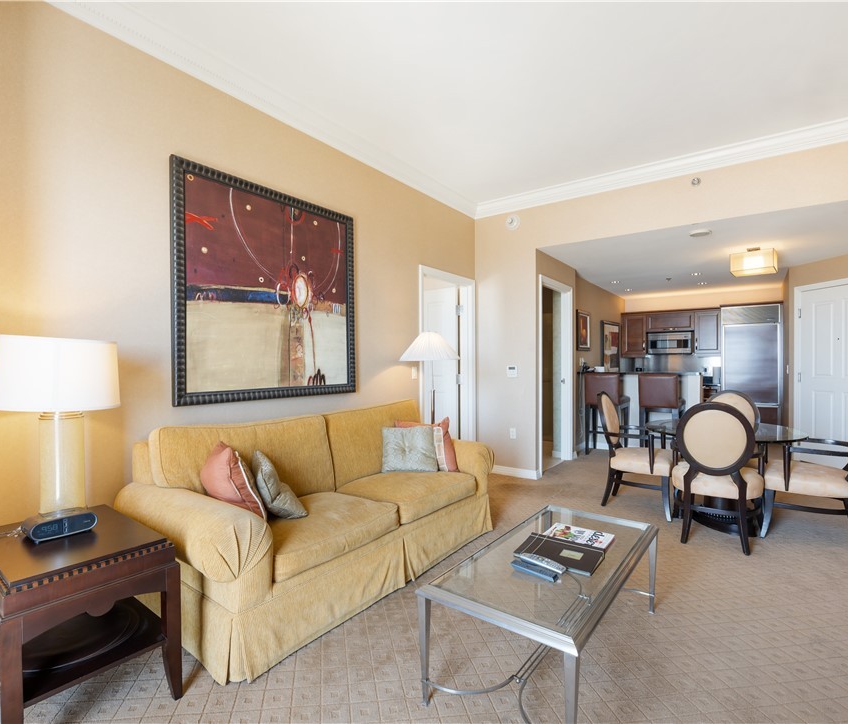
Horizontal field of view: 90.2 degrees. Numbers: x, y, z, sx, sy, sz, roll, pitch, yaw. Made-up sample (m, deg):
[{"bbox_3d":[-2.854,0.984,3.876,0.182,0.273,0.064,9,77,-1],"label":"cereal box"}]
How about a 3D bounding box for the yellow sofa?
[{"bbox_3d":[-0.487,0.800,2.671,0.940,0.910,2.120,0,0,40],"label":"yellow sofa"}]

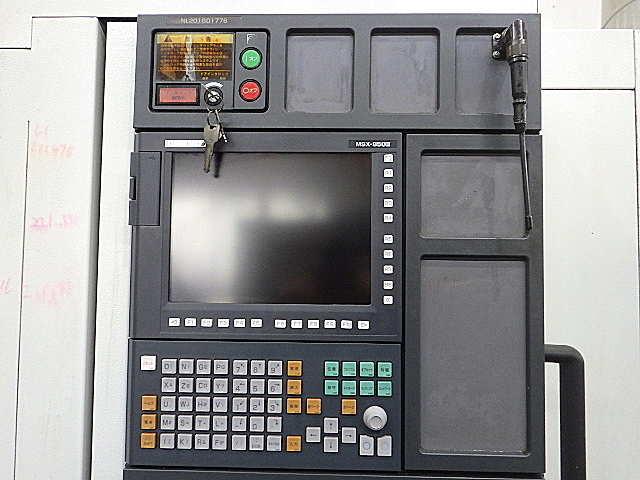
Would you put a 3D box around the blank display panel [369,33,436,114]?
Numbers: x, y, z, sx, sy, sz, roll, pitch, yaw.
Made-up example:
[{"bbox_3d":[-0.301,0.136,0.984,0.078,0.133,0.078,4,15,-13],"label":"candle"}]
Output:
[{"bbox_3d":[0.092,-0.180,0.560,0.073,0.087,0.010,0,-3,1],"label":"blank display panel"}]

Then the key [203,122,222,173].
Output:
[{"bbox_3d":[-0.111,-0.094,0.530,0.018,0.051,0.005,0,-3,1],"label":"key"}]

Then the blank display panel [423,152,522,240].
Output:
[{"bbox_3d":[0.163,-0.047,0.552,0.109,0.090,0.010,0,-3,1],"label":"blank display panel"}]

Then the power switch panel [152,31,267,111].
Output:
[{"bbox_3d":[-0.120,-0.184,0.559,0.125,0.088,0.020,0,-3,1],"label":"power switch panel"}]

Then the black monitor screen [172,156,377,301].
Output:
[{"bbox_3d":[-0.053,-0.013,0.557,0.216,0.162,0.012,0,-3,1],"label":"black monitor screen"}]

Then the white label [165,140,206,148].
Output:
[{"bbox_3d":[-0.144,-0.103,0.558,0.046,0.009,0.002,0,-3,1],"label":"white label"}]

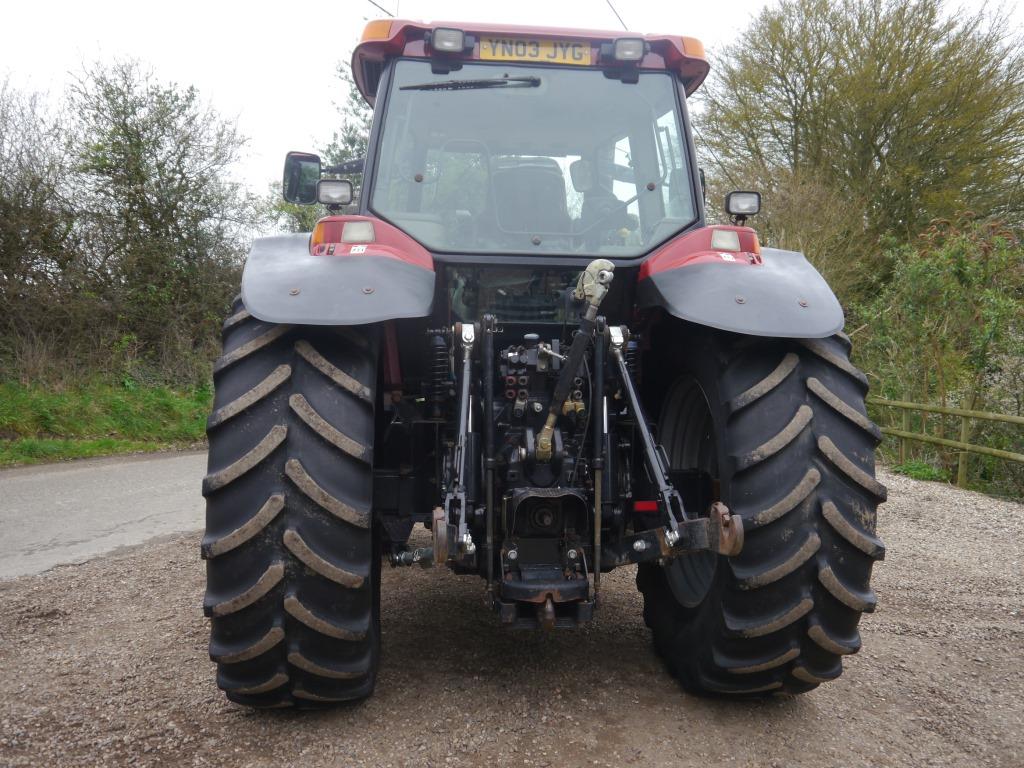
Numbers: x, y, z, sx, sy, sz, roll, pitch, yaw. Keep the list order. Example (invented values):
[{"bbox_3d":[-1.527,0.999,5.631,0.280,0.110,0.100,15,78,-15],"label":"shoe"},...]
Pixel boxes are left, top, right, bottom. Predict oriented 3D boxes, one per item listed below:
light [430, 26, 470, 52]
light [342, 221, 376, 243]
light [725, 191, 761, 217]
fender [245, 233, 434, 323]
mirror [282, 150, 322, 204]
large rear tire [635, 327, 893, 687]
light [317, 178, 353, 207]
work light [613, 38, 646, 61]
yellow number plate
[{"bbox_3d":[-0.280,-1.522,4.195,0.146,0.104,0.095,1,15,-5],"label":"light"},{"bbox_3d":[-0.620,-0.612,3.846,0.132,0.085,0.060,1,-5,-5],"label":"light"},{"bbox_3d":[0.998,-0.780,4.103,0.147,0.103,0.095,1,6,-8],"label":"light"},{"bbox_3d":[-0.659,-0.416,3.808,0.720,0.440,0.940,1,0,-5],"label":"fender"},{"bbox_3d":[-1.158,-1.140,5.250,0.205,0.298,0.090,1,0,-20],"label":"mirror"},{"bbox_3d":[1.048,0.472,4.369,0.615,1.757,1.807,1,0,-5],"label":"large rear tire"},{"bbox_3d":[-0.738,-0.798,3.955,0.147,0.103,0.095,1,6,-8],"label":"light"},{"bbox_3d":[0.527,-1.507,4.263,0.146,0.104,0.095,1,15,-5],"label":"work light"},{"bbox_3d":[0.112,-1.555,4.421,0.520,0.111,0.012,1,-9,-5],"label":"yellow number plate"}]

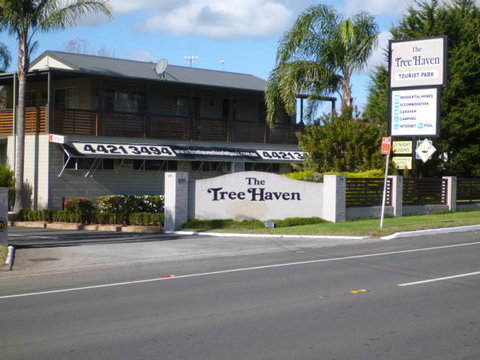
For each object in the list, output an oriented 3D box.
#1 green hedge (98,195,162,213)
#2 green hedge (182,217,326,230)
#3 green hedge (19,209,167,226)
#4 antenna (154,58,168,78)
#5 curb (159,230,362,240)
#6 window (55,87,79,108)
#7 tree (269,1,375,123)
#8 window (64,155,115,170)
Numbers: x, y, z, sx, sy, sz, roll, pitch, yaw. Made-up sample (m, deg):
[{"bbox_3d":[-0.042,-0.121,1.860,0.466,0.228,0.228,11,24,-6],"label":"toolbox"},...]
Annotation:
[{"bbox_3d":[-3.254,0.937,31.685,3.800,0.880,0.800,1,1,44],"label":"green hedge"},{"bbox_3d":[0.443,1.295,29.100,4.500,0.330,0.750,1,0,-19],"label":"green hedge"},{"bbox_3d":[-4.761,1.227,31.950,7.900,0.420,0.500,1,1,44],"label":"green hedge"},{"bbox_3d":[-3.429,-4.870,43.000,0.520,0.850,0.680,1,0,-38],"label":"antenna"},{"bbox_3d":[0.492,1.463,26.332,7.370,0.130,0.220,-1,-1,44],"label":"curb"},{"bbox_3d":[-7.631,-3.650,43.300,1.750,1.100,0.100,1,1,44],"label":"window"},{"bbox_3d":[3.603,-3.429,43.000,5.000,8.600,5.000,1,0,5],"label":"tree"},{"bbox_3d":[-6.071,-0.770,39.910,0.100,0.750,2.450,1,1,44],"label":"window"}]

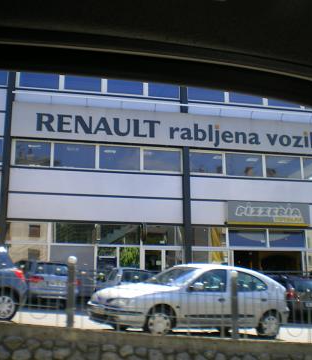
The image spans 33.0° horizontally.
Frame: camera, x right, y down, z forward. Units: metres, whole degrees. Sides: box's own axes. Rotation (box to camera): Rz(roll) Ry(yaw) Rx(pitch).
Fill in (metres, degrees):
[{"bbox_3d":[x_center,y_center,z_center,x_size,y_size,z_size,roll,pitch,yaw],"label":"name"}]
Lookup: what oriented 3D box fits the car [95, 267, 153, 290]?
[{"bbox_3d":[-1.050,3.870,18.750,1.690,1.450,4.000,6,-12,-17],"label":"car"}]

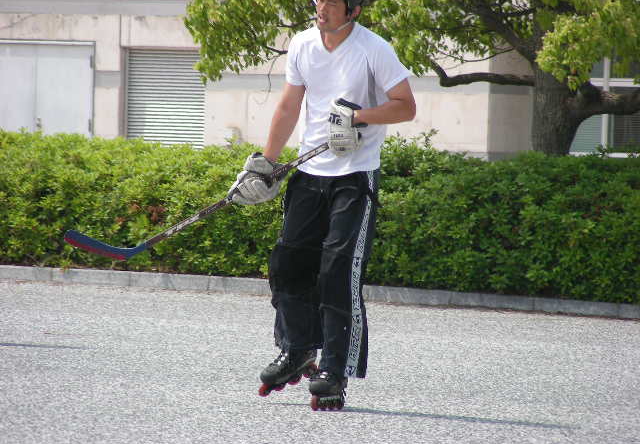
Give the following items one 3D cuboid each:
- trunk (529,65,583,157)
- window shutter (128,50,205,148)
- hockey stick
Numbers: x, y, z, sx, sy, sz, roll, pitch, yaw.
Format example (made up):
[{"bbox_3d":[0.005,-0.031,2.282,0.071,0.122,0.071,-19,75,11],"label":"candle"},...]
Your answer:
[{"bbox_3d":[1.475,-0.310,44.000,0.310,1.320,0.290,1,2,0],"label":"trunk"},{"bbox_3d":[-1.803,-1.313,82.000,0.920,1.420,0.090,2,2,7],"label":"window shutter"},{"bbox_3d":[-0.448,-0.153,28.483,1.510,0.212,0.070,-29,6,-37],"label":"hockey stick"}]

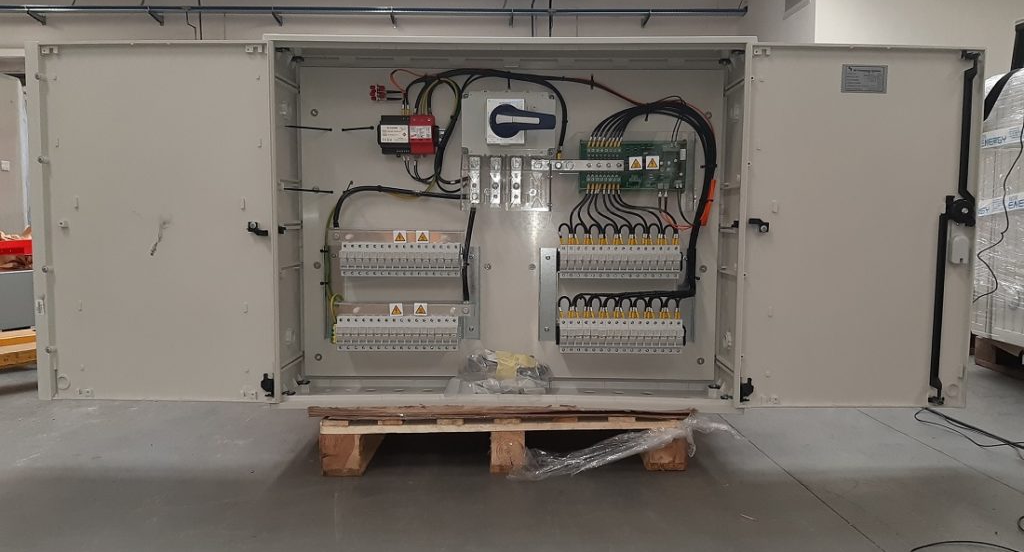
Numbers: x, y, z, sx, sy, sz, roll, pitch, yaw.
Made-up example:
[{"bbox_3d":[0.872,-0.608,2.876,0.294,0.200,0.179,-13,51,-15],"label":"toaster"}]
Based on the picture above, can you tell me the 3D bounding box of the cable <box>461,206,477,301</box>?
[{"bbox_3d":[-0.103,-0.053,1.900,0.037,0.222,0.040,0,5,0],"label":"cable"}]

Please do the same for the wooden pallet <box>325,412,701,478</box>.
[{"bbox_3d":[-0.039,0.331,2.276,0.800,0.125,1.100,0,4,-2],"label":"wooden pallet"}]

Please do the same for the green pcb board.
[{"bbox_3d":[0.284,-0.255,1.870,0.250,0.122,0.030,0,5,0],"label":"green pcb board"}]

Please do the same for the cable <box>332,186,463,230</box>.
[{"bbox_3d":[-0.275,-0.165,1.900,0.311,0.103,0.045,0,5,0],"label":"cable"}]

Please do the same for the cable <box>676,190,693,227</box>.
[{"bbox_3d":[0.406,-0.161,1.880,0.036,0.088,0.030,0,5,0],"label":"cable"}]

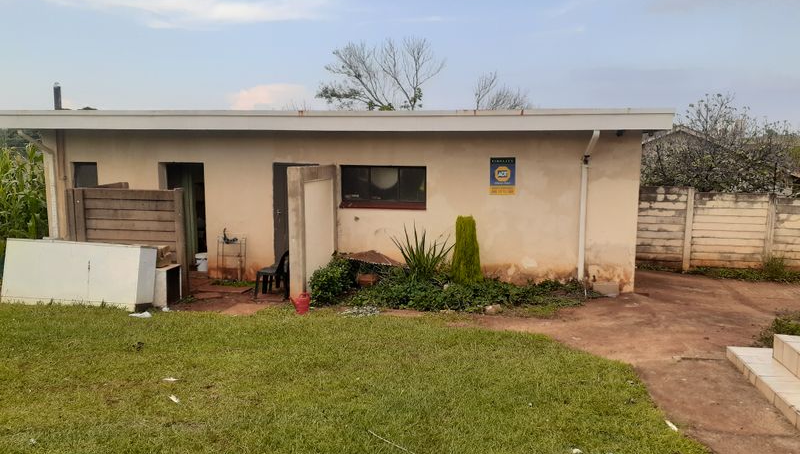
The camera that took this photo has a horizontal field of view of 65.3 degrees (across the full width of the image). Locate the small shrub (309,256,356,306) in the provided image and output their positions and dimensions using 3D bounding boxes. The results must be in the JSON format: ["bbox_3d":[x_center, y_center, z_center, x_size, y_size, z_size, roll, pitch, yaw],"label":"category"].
[{"bbox_3d":[-1.060,0.779,9.801,0.740,0.670,0.740,0,8,0],"label":"small shrub"}]

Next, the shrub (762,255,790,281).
[{"bbox_3d":[6.893,0.726,11.424,0.490,0.420,0.460,0,8,0],"label":"shrub"}]

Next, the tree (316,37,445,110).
[{"bbox_3d":[-0.703,-3.699,22.506,4.600,6.080,4.400,0,8,0],"label":"tree"}]

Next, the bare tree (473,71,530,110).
[{"bbox_3d":[4.265,-3.811,26.223,2.600,5.320,2.500,0,8,0],"label":"bare tree"}]

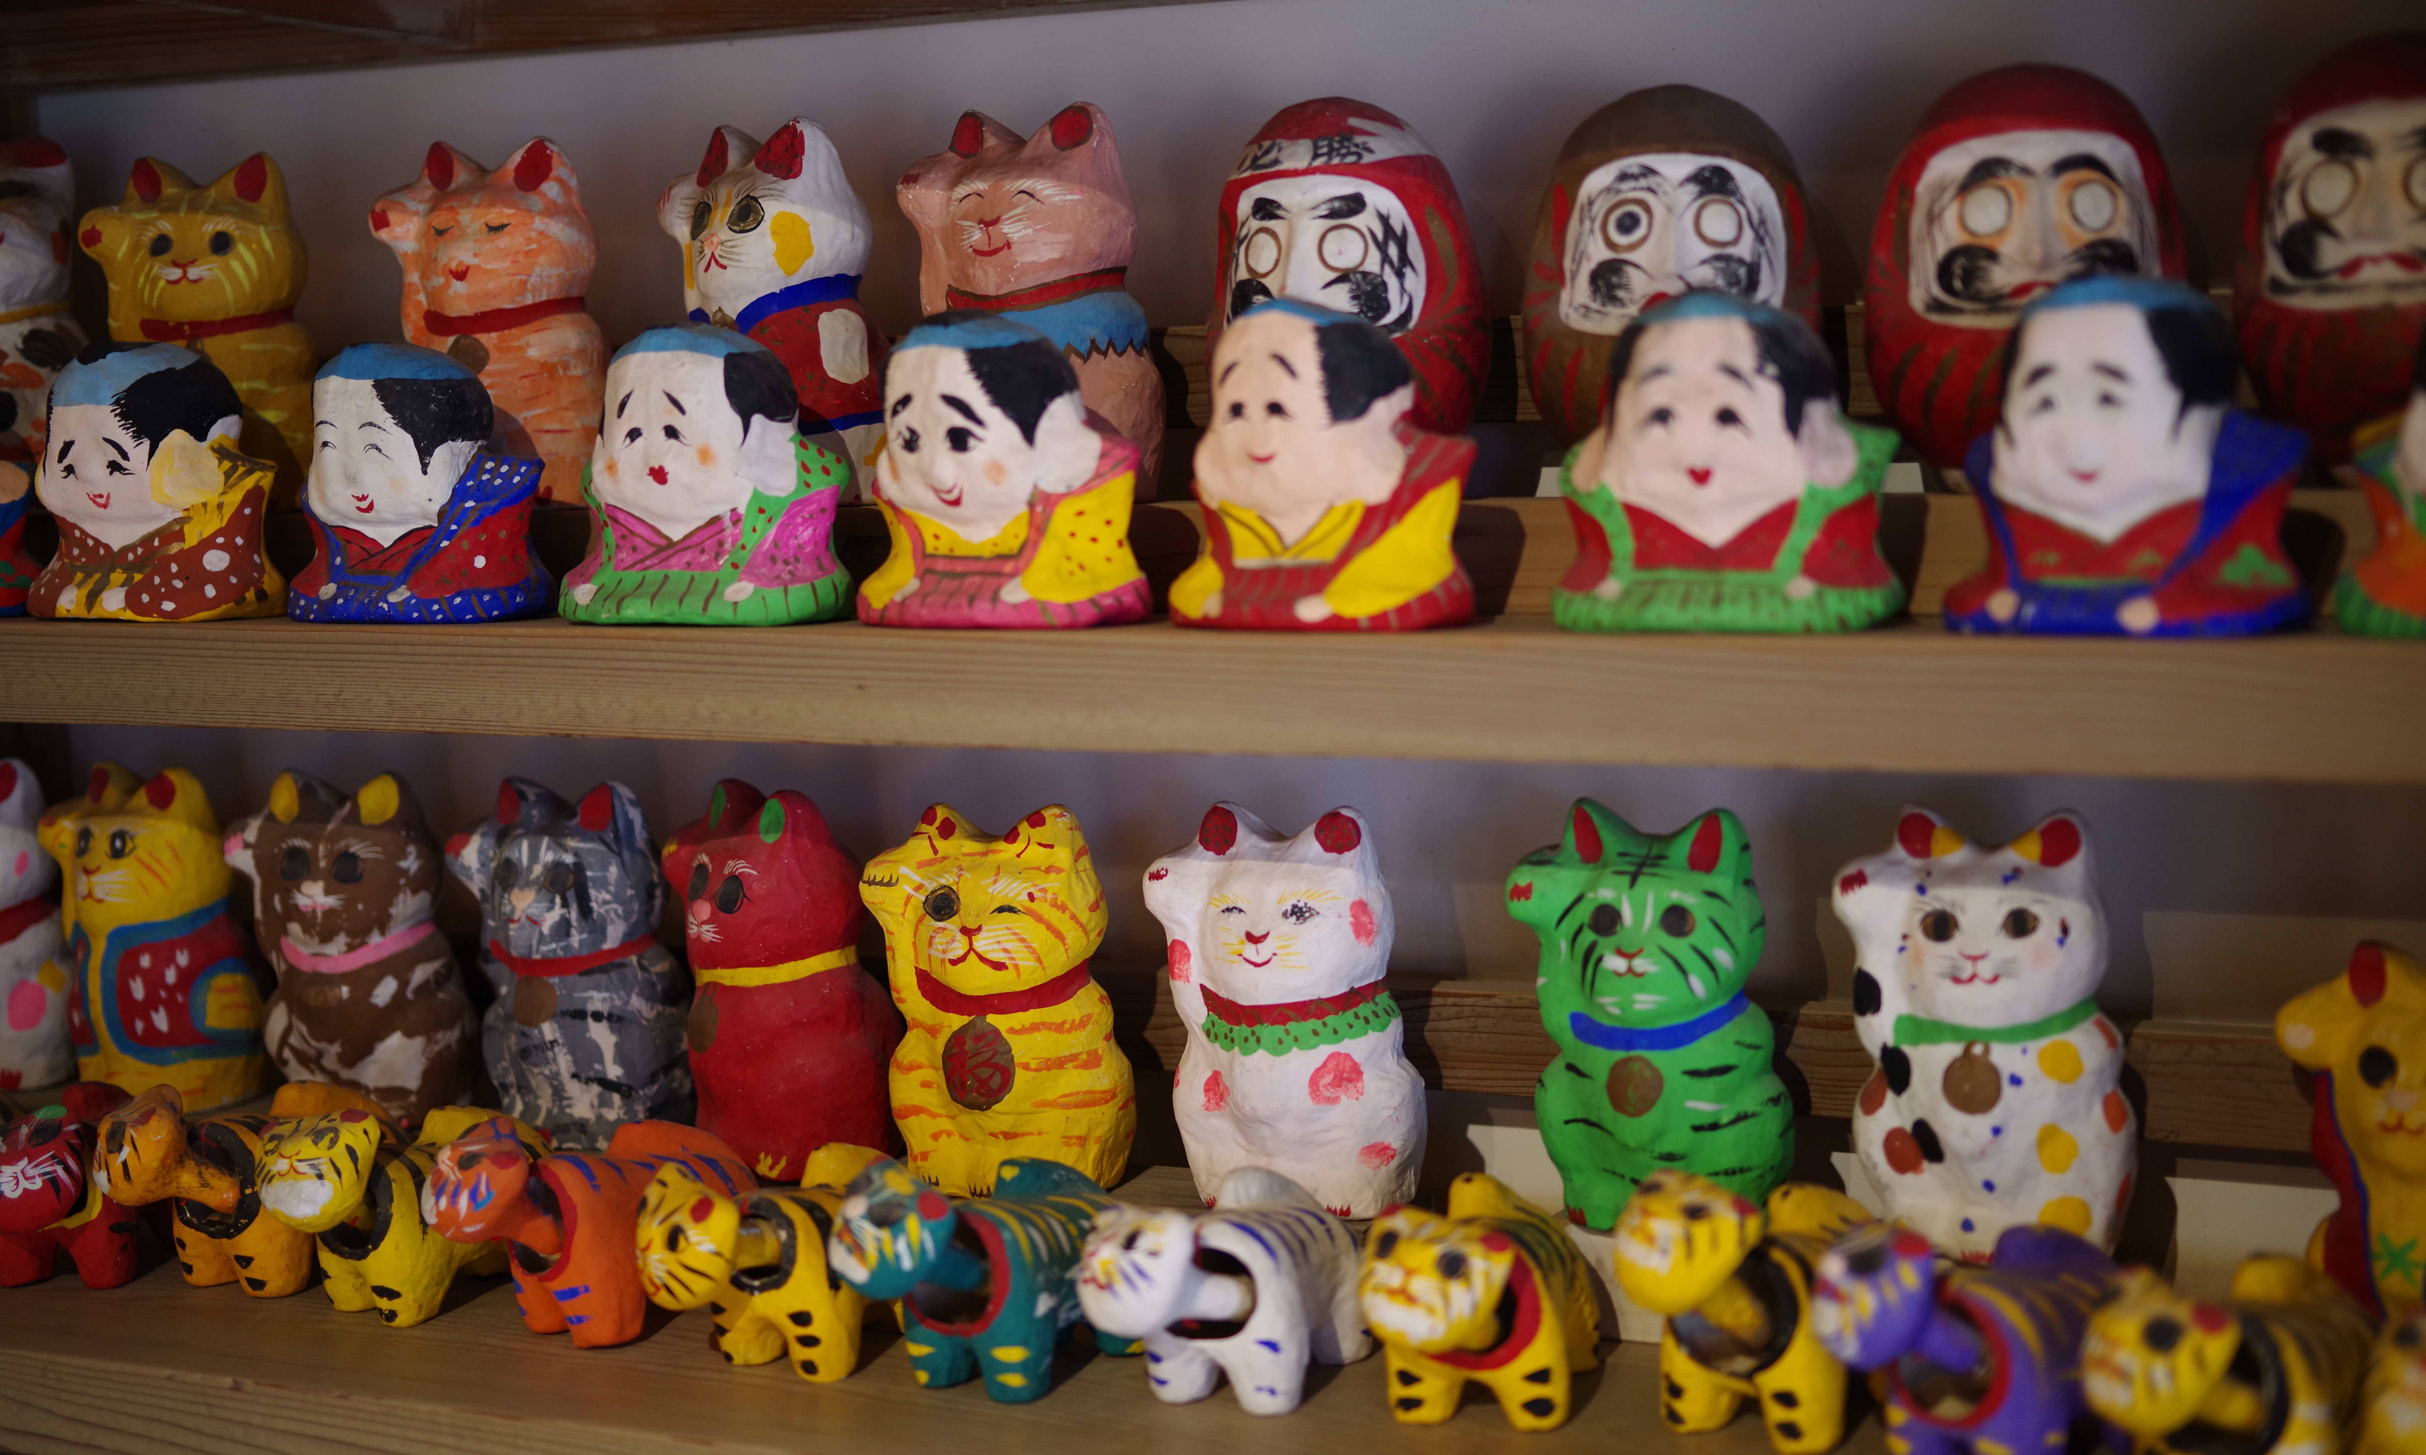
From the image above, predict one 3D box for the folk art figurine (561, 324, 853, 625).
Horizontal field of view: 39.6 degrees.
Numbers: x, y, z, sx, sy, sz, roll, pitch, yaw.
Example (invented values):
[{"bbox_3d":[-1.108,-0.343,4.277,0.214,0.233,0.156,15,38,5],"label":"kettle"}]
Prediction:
[{"bbox_3d":[-0.162,-0.081,1.071,0.090,0.092,0.068,0,5,16],"label":"folk art figurine"}]

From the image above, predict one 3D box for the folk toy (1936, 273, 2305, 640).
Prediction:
[{"bbox_3d":[0.207,-0.061,0.768,0.077,0.081,0.058,3,6,37],"label":"folk toy"}]

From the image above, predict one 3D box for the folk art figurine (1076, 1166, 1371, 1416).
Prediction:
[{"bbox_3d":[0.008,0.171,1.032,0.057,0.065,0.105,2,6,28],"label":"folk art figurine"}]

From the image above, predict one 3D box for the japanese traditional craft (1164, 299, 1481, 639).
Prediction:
[{"bbox_3d":[0.031,-0.077,0.978,0.087,0.093,0.066,2,6,28],"label":"japanese traditional craft"}]

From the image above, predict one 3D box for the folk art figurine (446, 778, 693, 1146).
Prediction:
[{"bbox_3d":[-0.242,0.086,1.266,0.090,0.132,0.070,1,5,19],"label":"folk art figurine"}]

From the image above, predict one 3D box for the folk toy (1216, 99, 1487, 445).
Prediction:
[{"bbox_3d":[0.042,-0.132,1.018,0.082,0.114,0.080,1,5,24],"label":"folk toy"}]

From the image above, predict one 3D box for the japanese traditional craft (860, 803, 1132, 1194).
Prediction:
[{"bbox_3d":[-0.076,0.092,1.172,0.094,0.129,0.073,0,5,13],"label":"japanese traditional craft"}]

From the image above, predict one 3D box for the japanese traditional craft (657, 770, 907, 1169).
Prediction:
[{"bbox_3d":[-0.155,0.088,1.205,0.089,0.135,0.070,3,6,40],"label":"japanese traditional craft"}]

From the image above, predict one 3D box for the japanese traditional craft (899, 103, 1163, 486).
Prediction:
[{"bbox_3d":[-0.057,-0.134,1.058,0.075,0.120,0.066,1,6,26],"label":"japanese traditional craft"}]

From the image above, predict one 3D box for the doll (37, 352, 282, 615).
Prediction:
[{"bbox_3d":[-0.314,-0.073,1.002,0.069,0.082,0.051,1,5,24],"label":"doll"}]

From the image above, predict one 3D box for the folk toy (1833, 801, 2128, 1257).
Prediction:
[{"bbox_3d":[0.221,0.087,0.966,0.082,0.126,0.072,1,5,19],"label":"folk toy"}]

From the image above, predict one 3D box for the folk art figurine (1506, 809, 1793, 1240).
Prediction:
[{"bbox_3d":[0.130,0.085,1.007,0.082,0.125,0.072,1,5,19],"label":"folk art figurine"}]

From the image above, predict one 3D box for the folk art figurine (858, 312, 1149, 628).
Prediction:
[{"bbox_3d":[-0.055,-0.067,0.886,0.072,0.082,0.054,2,6,27],"label":"folk art figurine"}]

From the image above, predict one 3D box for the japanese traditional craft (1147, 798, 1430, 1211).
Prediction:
[{"bbox_3d":[0.022,0.087,1.041,0.082,0.126,0.072,1,5,19],"label":"japanese traditional craft"}]

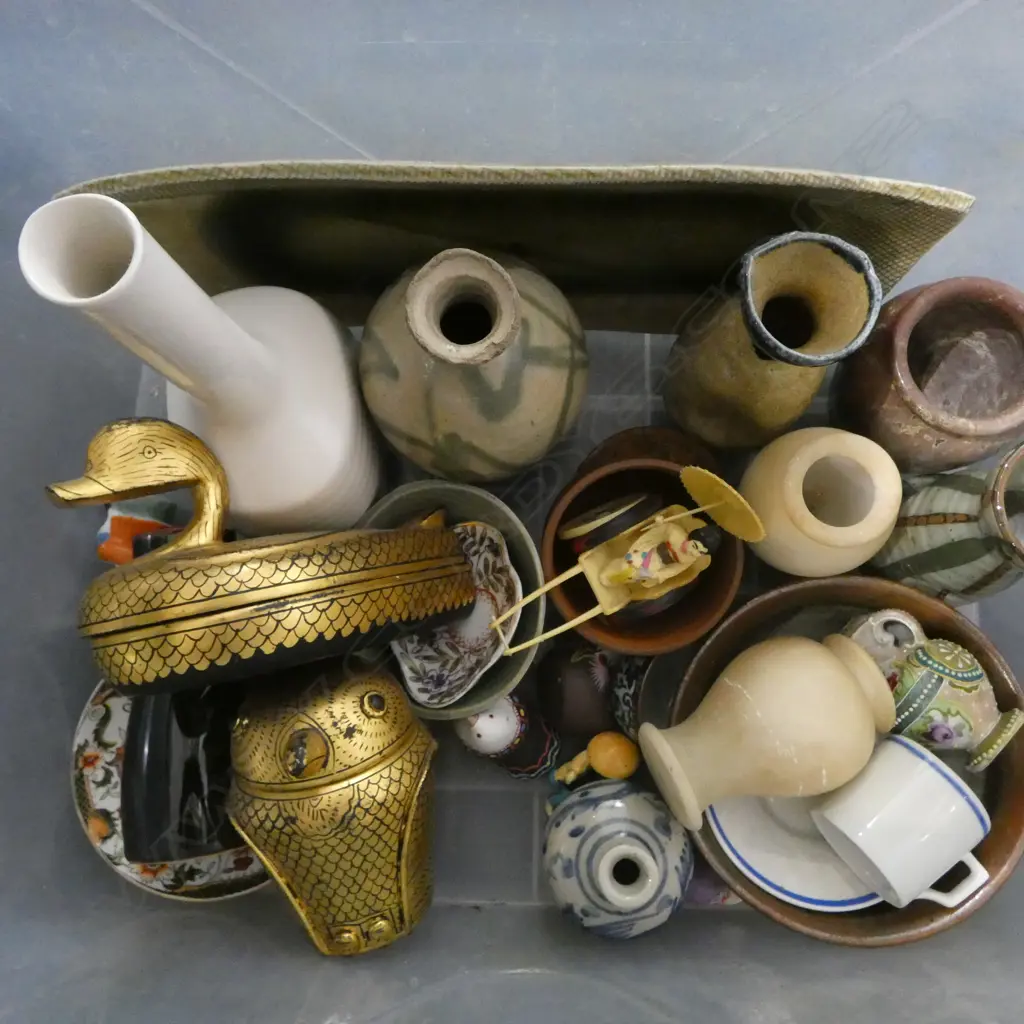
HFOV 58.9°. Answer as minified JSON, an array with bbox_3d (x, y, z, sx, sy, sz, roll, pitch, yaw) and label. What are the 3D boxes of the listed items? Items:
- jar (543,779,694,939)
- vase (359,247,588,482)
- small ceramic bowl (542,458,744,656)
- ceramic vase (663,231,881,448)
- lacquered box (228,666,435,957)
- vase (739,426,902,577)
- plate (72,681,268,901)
[{"bbox_3d":[0.064,0.208,0.547,0.090,0.080,0.090,0,82,0],"label":"jar"},{"bbox_3d":[-0.022,-0.087,0.516,0.135,0.163,0.135,0,82,1],"label":"vase"},{"bbox_3d":[0.077,0.012,0.534,0.110,0.088,0.110,0,106,7],"label":"small ceramic bowl"},{"bbox_3d":[0.144,-0.093,0.518,0.096,0.157,0.096,0,82,1],"label":"ceramic vase"},{"bbox_3d":[-0.096,0.158,0.492,0.108,0.090,0.150,-8,91,3],"label":"lacquered box"},{"bbox_3d":[0.195,-0.007,0.577,0.097,0.083,0.097,0,82,0],"label":"vase"},{"bbox_3d":[-0.180,0.148,0.536,0.153,0.022,0.153,0,82,1],"label":"plate"}]

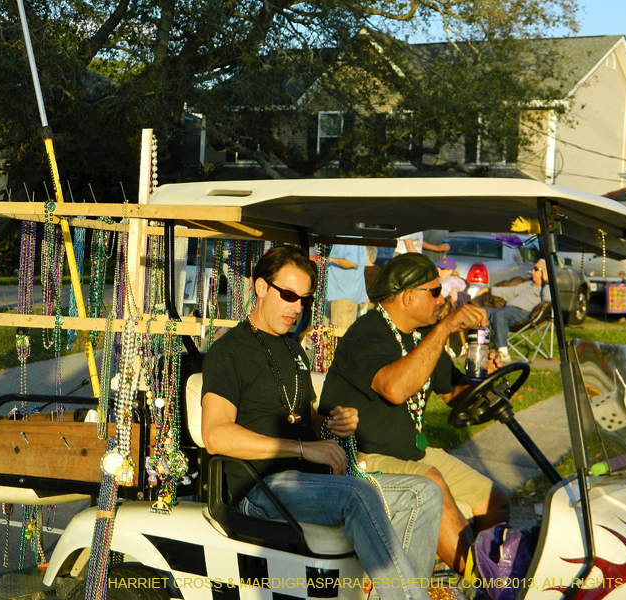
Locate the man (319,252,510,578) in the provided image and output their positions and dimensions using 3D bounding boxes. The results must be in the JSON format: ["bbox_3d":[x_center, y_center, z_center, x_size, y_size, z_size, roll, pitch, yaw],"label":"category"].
[{"bbox_3d":[0.359,0.399,4.505,0.660,1.110,0.600,4,2,26],"label":"man"}]

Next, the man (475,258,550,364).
[{"bbox_3d":[2.217,0.114,14.350,0.850,1.120,0.580,2,2,-13],"label":"man"}]

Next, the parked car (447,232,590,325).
[{"bbox_3d":[2.908,-0.342,20.734,1.800,1.430,4.850,4,2,30],"label":"parked car"}]

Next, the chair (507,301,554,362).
[{"bbox_3d":[2.389,0.323,14.400,0.580,0.780,0.660,2,2,-13],"label":"chair"}]

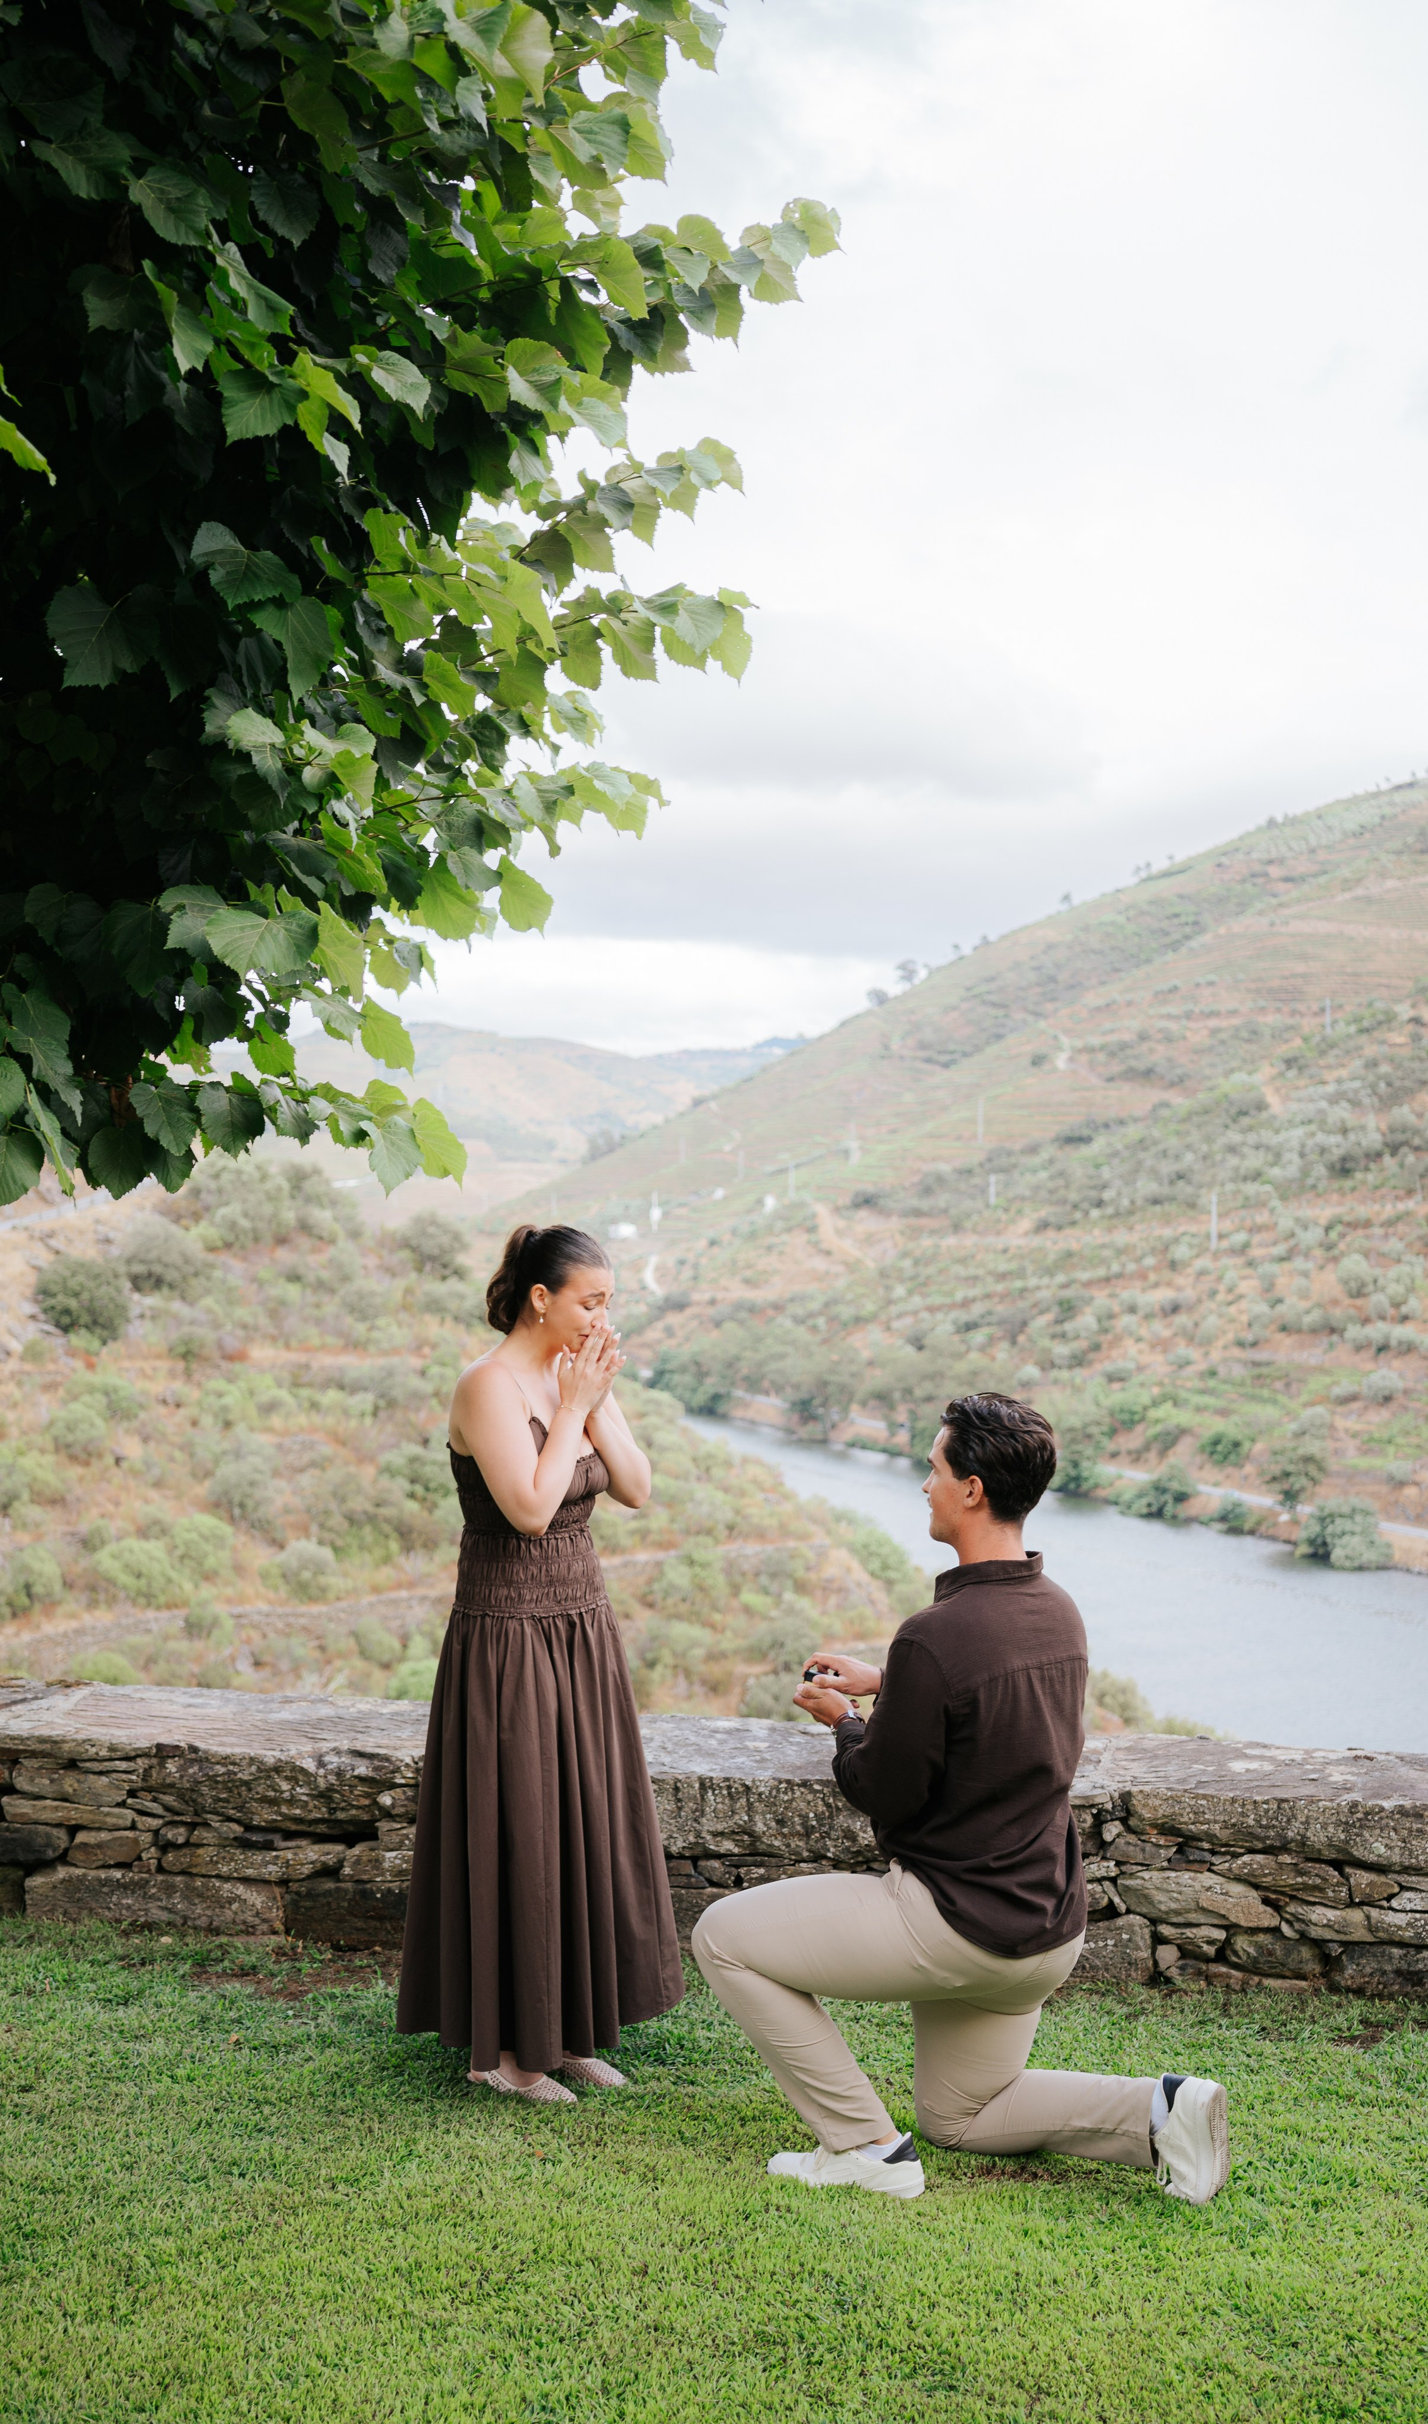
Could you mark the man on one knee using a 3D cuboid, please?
[{"bbox_3d":[0.455,0.990,4.100,0.860,1.340,0.560,0,1,32],"label":"man on one knee"}]

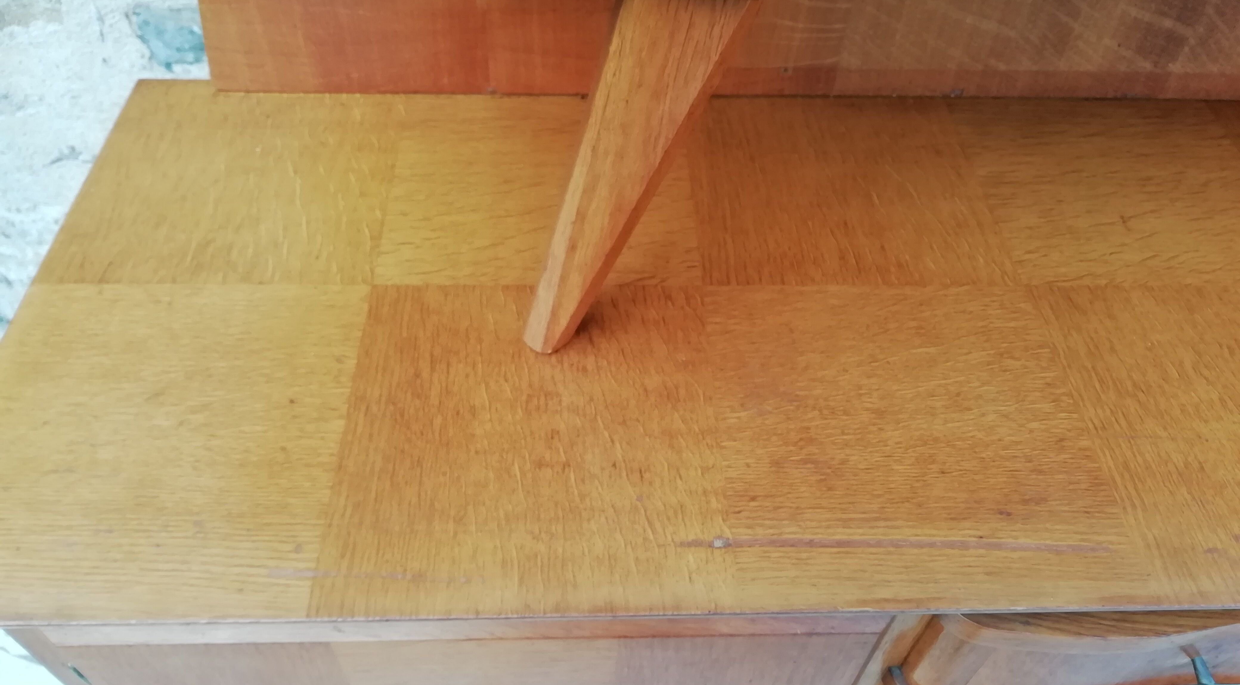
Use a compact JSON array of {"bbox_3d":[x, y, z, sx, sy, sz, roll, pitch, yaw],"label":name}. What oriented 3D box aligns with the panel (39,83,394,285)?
[{"bbox_3d":[-0.293,-0.125,0.731,0.231,0.020,0.236,0,50,-2],"label":"panel"}]

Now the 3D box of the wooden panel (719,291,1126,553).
[{"bbox_3d":[0.178,0.046,0.607,0.234,0.020,0.210,0,50,-2],"label":"wooden panel"}]

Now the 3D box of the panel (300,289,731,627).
[{"bbox_3d":[-0.055,0.060,0.587,0.232,0.020,0.245,0,50,-2],"label":"panel"}]

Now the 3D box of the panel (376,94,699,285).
[{"bbox_3d":[-0.061,-0.120,0.737,0.232,0.020,0.224,0,50,-2],"label":"panel"}]

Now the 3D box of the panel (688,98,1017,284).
[{"bbox_3d":[0.172,-0.121,0.746,0.234,0.020,0.224,0,50,-2],"label":"panel"}]

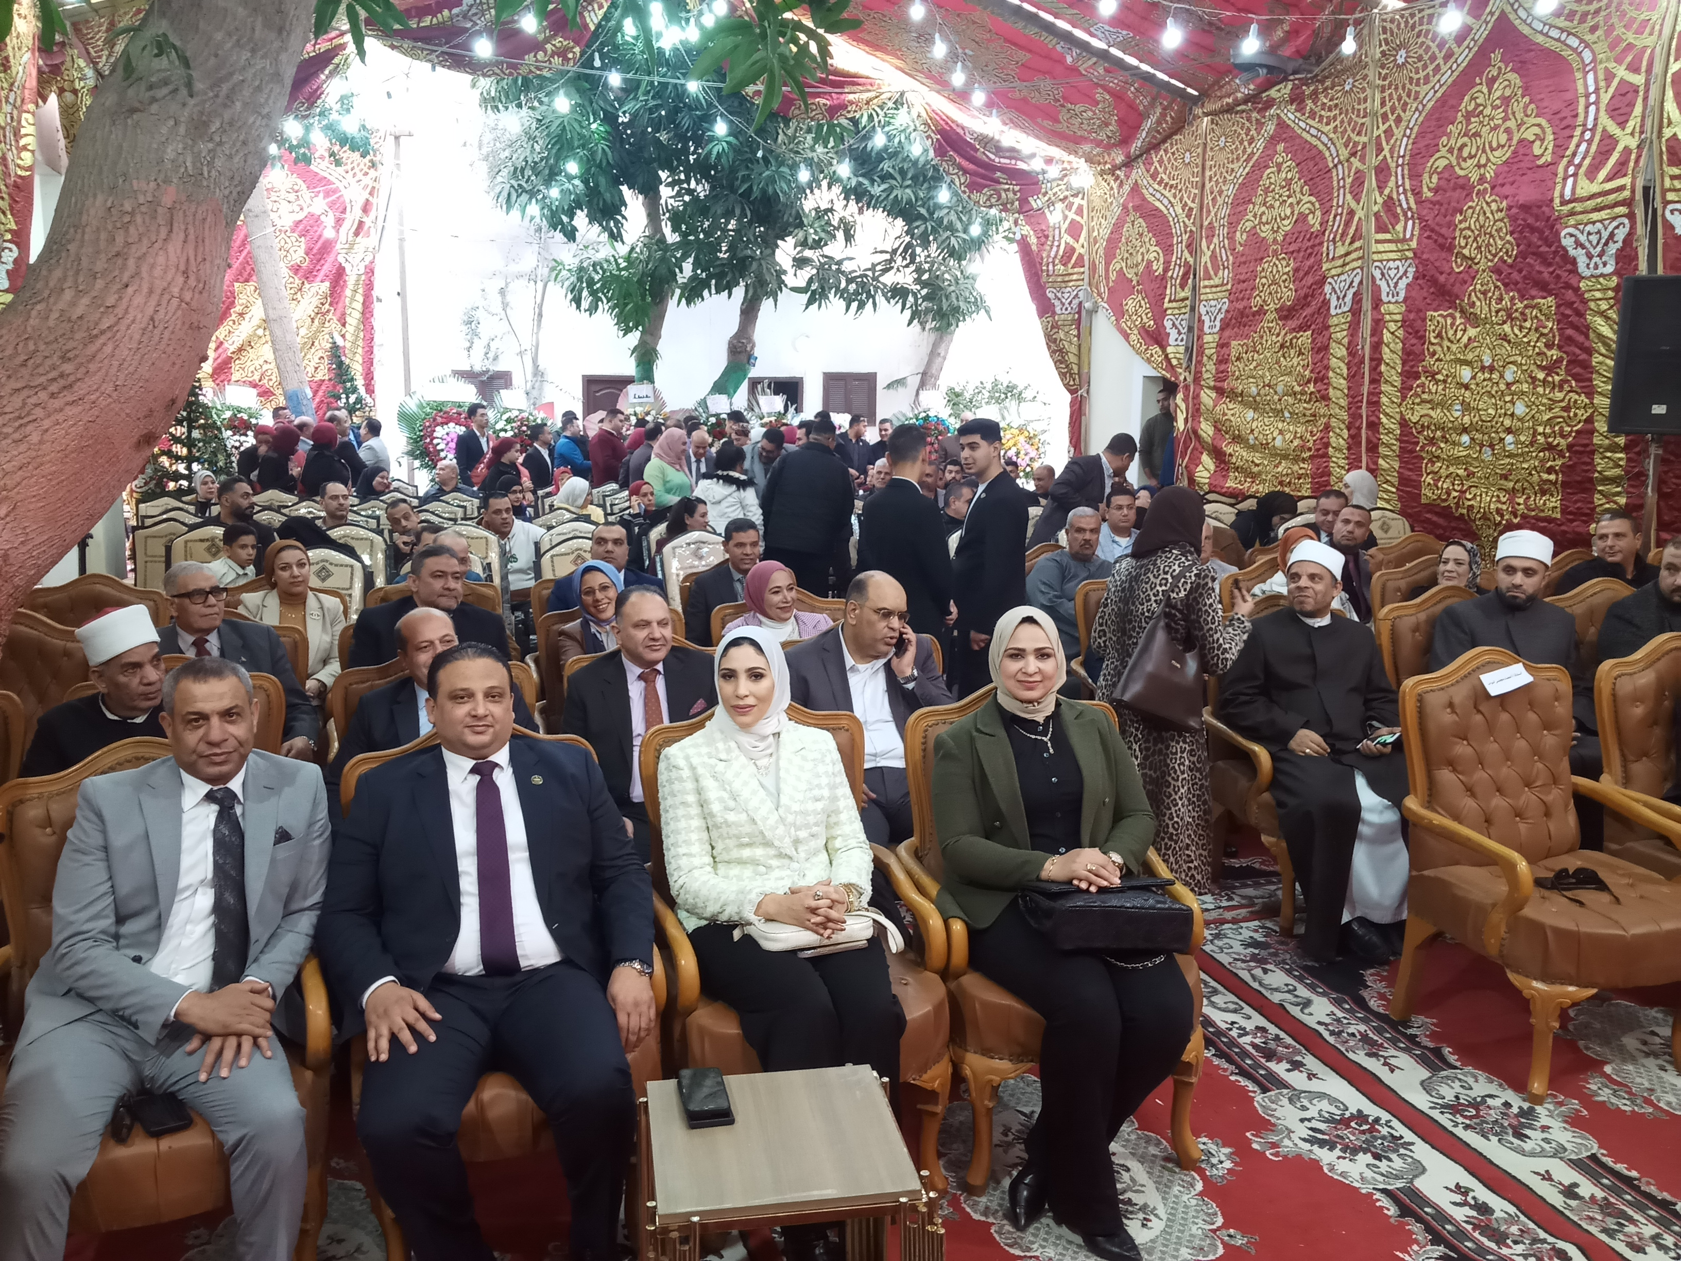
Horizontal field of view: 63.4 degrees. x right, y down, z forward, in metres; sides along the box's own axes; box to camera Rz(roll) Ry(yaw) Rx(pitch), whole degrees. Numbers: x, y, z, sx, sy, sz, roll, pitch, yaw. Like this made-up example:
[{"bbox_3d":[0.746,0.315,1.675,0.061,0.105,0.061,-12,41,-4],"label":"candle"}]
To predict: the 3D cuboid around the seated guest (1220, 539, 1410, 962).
[{"bbox_3d":[1.661,0.380,4.654,0.600,1.360,0.800,-2,10,-10],"label":"seated guest"}]

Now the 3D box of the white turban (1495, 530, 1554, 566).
[{"bbox_3d":[2.498,-0.305,4.967,0.210,0.135,0.225,7,6,35],"label":"white turban"}]

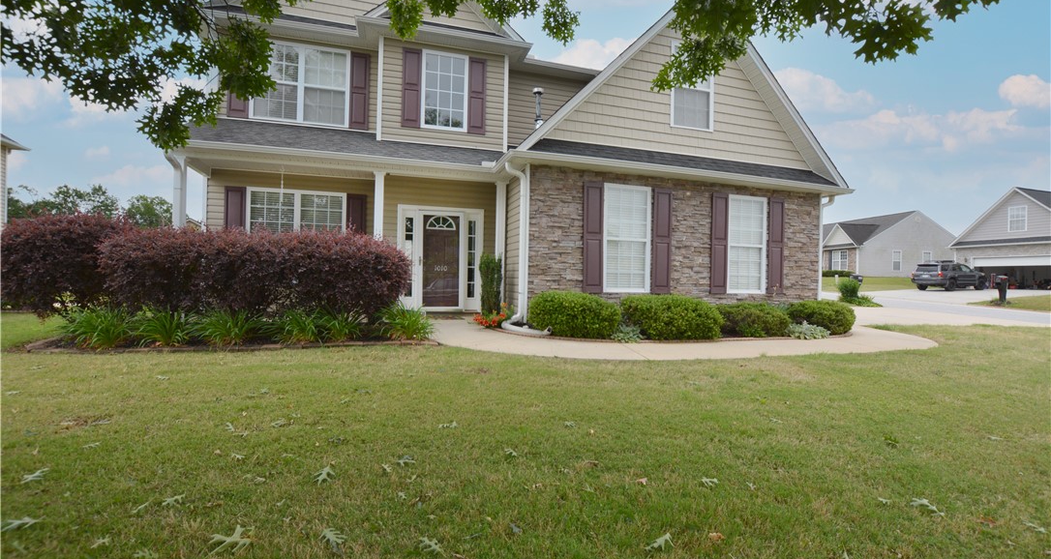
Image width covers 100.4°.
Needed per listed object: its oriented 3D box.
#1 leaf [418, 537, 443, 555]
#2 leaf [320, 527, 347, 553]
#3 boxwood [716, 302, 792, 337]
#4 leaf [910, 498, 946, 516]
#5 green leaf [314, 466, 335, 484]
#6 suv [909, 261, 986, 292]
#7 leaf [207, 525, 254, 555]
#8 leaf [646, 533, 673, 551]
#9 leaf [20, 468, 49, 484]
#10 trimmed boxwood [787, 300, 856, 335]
[{"bbox_3d":[-0.364,1.028,1.685,0.070,0.030,0.129,1,0,-33],"label":"leaf"},{"bbox_3d":[-0.708,0.962,1.614,0.115,0.030,0.085,1,0,41],"label":"leaf"},{"bbox_3d":[3.669,0.647,7.050,1.100,0.550,0.950,1,0,-17],"label":"boxwood"},{"bbox_3d":[1.794,1.017,1.953,0.080,0.030,0.120,1,0,-27],"label":"leaf"},{"bbox_3d":[-0.986,0.958,2.151,0.090,0.030,0.125,1,0,-13],"label":"green leaf"},{"bbox_3d":[28.640,-0.120,29.500,4.750,1.800,1.900,1,0,-16],"label":"suv"},{"bbox_3d":[-1.143,1.013,1.705,0.134,0.050,0.191,1,0,-34],"label":"leaf"},{"bbox_3d":[0.500,0.988,1.646,0.115,0.025,0.065,1,0,-42],"label":"leaf"},{"bbox_3d":[-2.460,0.986,2.198,0.082,0.035,0.149,1,0,-43],"label":"leaf"},{"bbox_3d":[5.250,0.630,7.750,1.080,0.620,0.950,1,0,-17],"label":"trimmed boxwood"}]

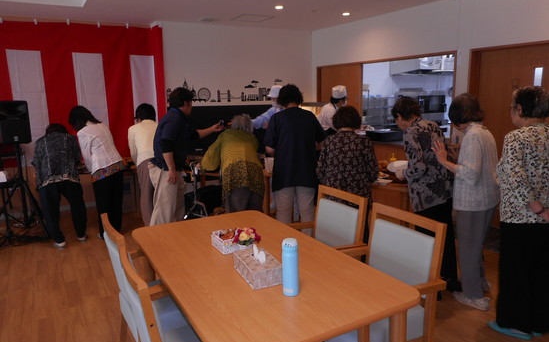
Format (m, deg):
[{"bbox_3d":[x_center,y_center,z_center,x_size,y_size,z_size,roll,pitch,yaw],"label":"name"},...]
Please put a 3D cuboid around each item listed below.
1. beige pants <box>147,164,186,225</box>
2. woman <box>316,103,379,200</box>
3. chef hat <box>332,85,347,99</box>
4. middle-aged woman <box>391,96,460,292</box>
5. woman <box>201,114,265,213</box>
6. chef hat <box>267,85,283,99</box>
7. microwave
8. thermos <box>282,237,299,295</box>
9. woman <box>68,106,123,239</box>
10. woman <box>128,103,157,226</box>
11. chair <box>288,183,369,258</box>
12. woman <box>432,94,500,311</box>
[{"bbox_3d":[-1.026,0.376,3.798,0.330,0.940,0.340,-5,10,-25],"label":"beige pants"},{"bbox_3d":[0.661,0.130,3.692,0.540,1.460,0.480,0,9,5],"label":"woman"},{"bbox_3d":[0.820,-0.990,5.000,0.200,0.150,0.180,-6,13,-24],"label":"chef hat"},{"bbox_3d":[1.222,0.178,3.096,0.600,1.490,0.470,11,16,44],"label":"middle-aged woman"},{"bbox_3d":[-0.419,0.106,4.132,0.600,1.410,0.650,-1,9,-3],"label":"woman"},{"bbox_3d":[0.018,-0.954,4.800,0.230,0.150,0.190,-6,13,-24],"label":"chef hat"},{"bbox_3d":[2.908,-1.215,7.300,0.580,0.340,0.450,-2,12,-9],"label":"microwave"},{"bbox_3d":[0.068,0.388,1.615,0.066,0.232,0.068,-1,12,0],"label":"thermos"},{"bbox_3d":[-1.931,-0.007,4.399,0.500,1.390,0.650,-8,14,-34],"label":"woman"},{"bbox_3d":[-1.500,-0.070,4.612,0.460,1.420,0.580,-7,13,-29],"label":"woman"},{"bbox_3d":[0.235,0.591,2.688,0.570,0.860,0.540,-5,10,-29],"label":"chair"},{"bbox_3d":[1.392,0.206,2.937,0.440,1.520,0.470,-7,11,-35],"label":"woman"}]

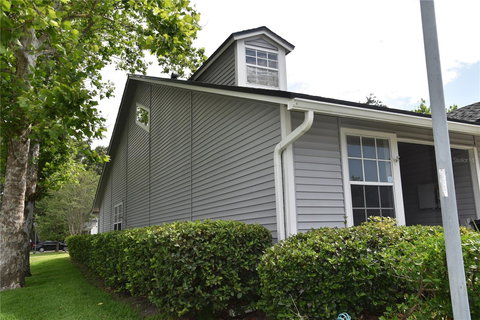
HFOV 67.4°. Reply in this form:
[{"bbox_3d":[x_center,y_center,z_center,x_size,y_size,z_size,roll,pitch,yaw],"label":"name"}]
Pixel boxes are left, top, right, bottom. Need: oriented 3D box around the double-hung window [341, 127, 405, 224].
[{"bbox_3d":[1.999,0.338,5.362,1.196,1.598,0.100,4,-12,-28],"label":"double-hung window"}]

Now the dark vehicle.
[{"bbox_3d":[-24.600,11.520,48.000,4.600,1.450,1.800,3,-12,-26],"label":"dark vehicle"}]

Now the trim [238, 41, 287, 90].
[{"bbox_3d":[0.496,-1.968,7.671,1.208,0.937,0.100,4,-12,-28],"label":"trim"}]

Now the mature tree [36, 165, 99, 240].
[{"bbox_3d":[-18.579,5.038,39.000,6.400,8.800,6.400,4,-12,-28],"label":"mature tree"}]

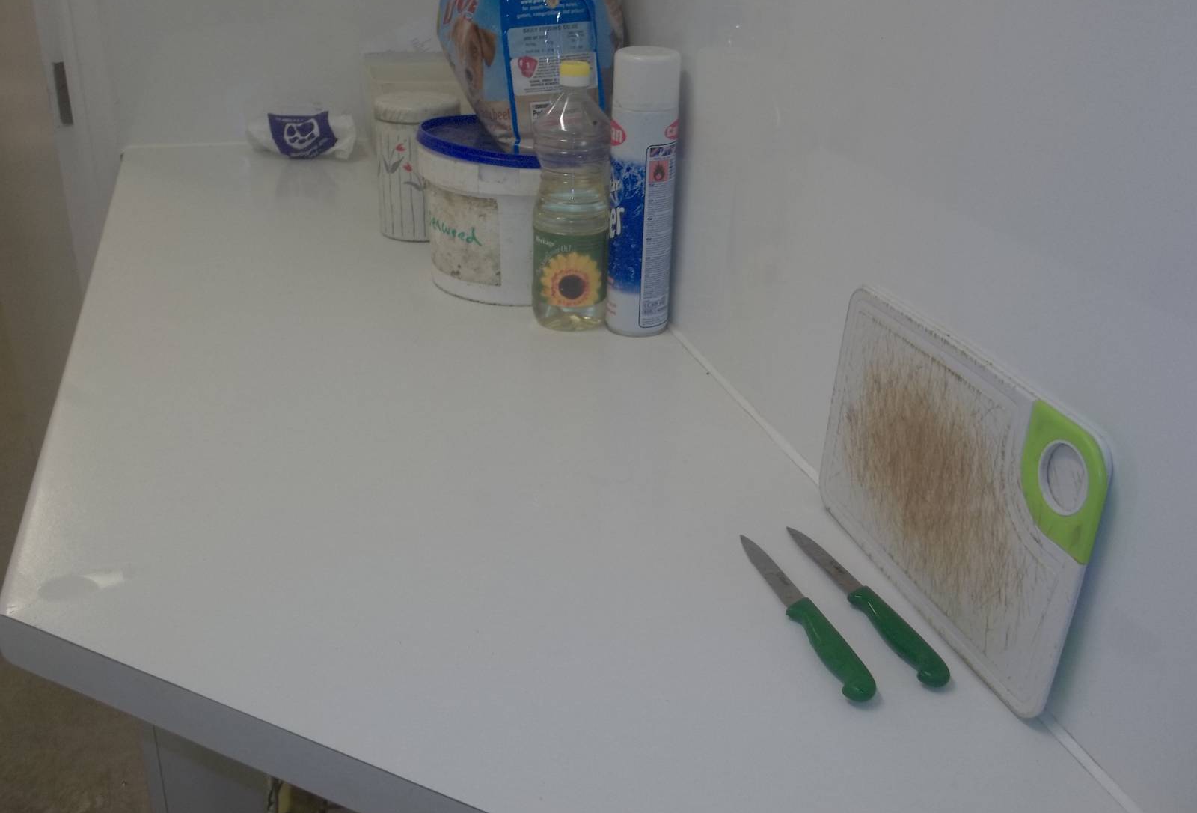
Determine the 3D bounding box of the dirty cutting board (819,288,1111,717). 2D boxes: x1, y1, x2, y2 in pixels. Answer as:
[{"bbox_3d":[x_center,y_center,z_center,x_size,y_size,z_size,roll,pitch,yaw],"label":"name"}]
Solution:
[{"bbox_3d":[0.218,0.046,0.725,0.010,0.174,0.273,-3,25,-17],"label":"dirty cutting board"}]

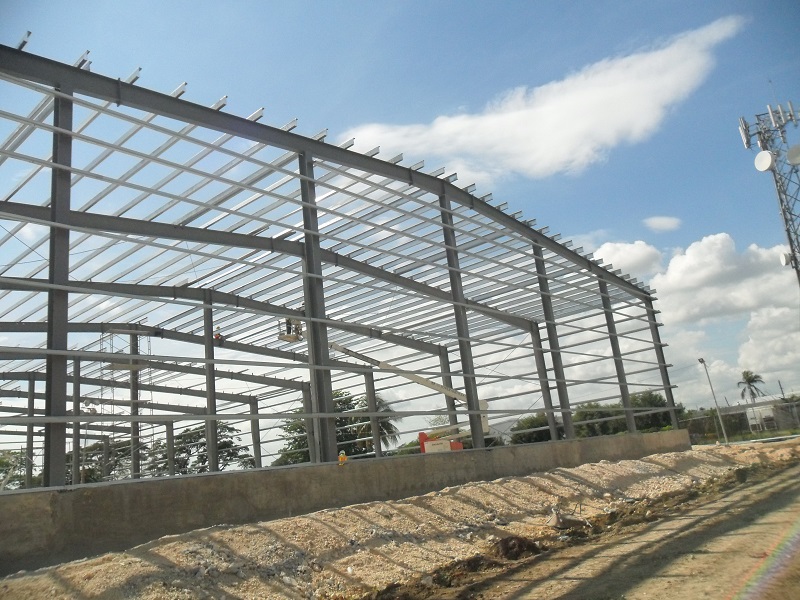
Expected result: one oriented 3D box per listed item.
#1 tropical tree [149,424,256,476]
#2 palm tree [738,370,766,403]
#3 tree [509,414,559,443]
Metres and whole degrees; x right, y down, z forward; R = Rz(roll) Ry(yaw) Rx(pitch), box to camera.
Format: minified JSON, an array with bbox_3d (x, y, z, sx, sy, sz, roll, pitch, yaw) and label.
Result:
[{"bbox_3d":[-39.320,31.440,123.000,20.800,14.300,18.500,-1,-16,-18],"label":"tropical tree"},{"bbox_3d":[64.950,18.730,114.000,5.200,12.000,5.200,-14,-17,27],"label":"palm tree"},{"bbox_3d":[18.590,18.730,85.000,6.600,6.900,6.200,-9,-15,10],"label":"tree"}]

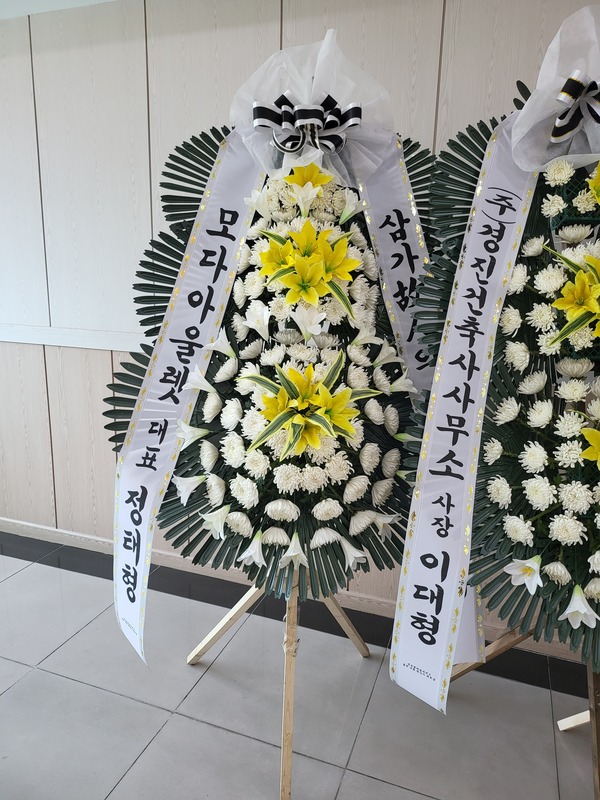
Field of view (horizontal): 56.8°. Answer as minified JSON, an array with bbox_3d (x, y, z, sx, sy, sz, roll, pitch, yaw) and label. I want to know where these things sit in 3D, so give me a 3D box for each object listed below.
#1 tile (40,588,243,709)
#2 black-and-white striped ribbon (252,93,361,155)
[{"bbox_3d":[-0.601,0.976,2.248,0.600,0.012,0.600,6,13,20],"label":"tile"},{"bbox_3d":[0.020,-0.749,1.500,0.288,0.145,0.110,1,5,-3],"label":"black-and-white striped ribbon"}]

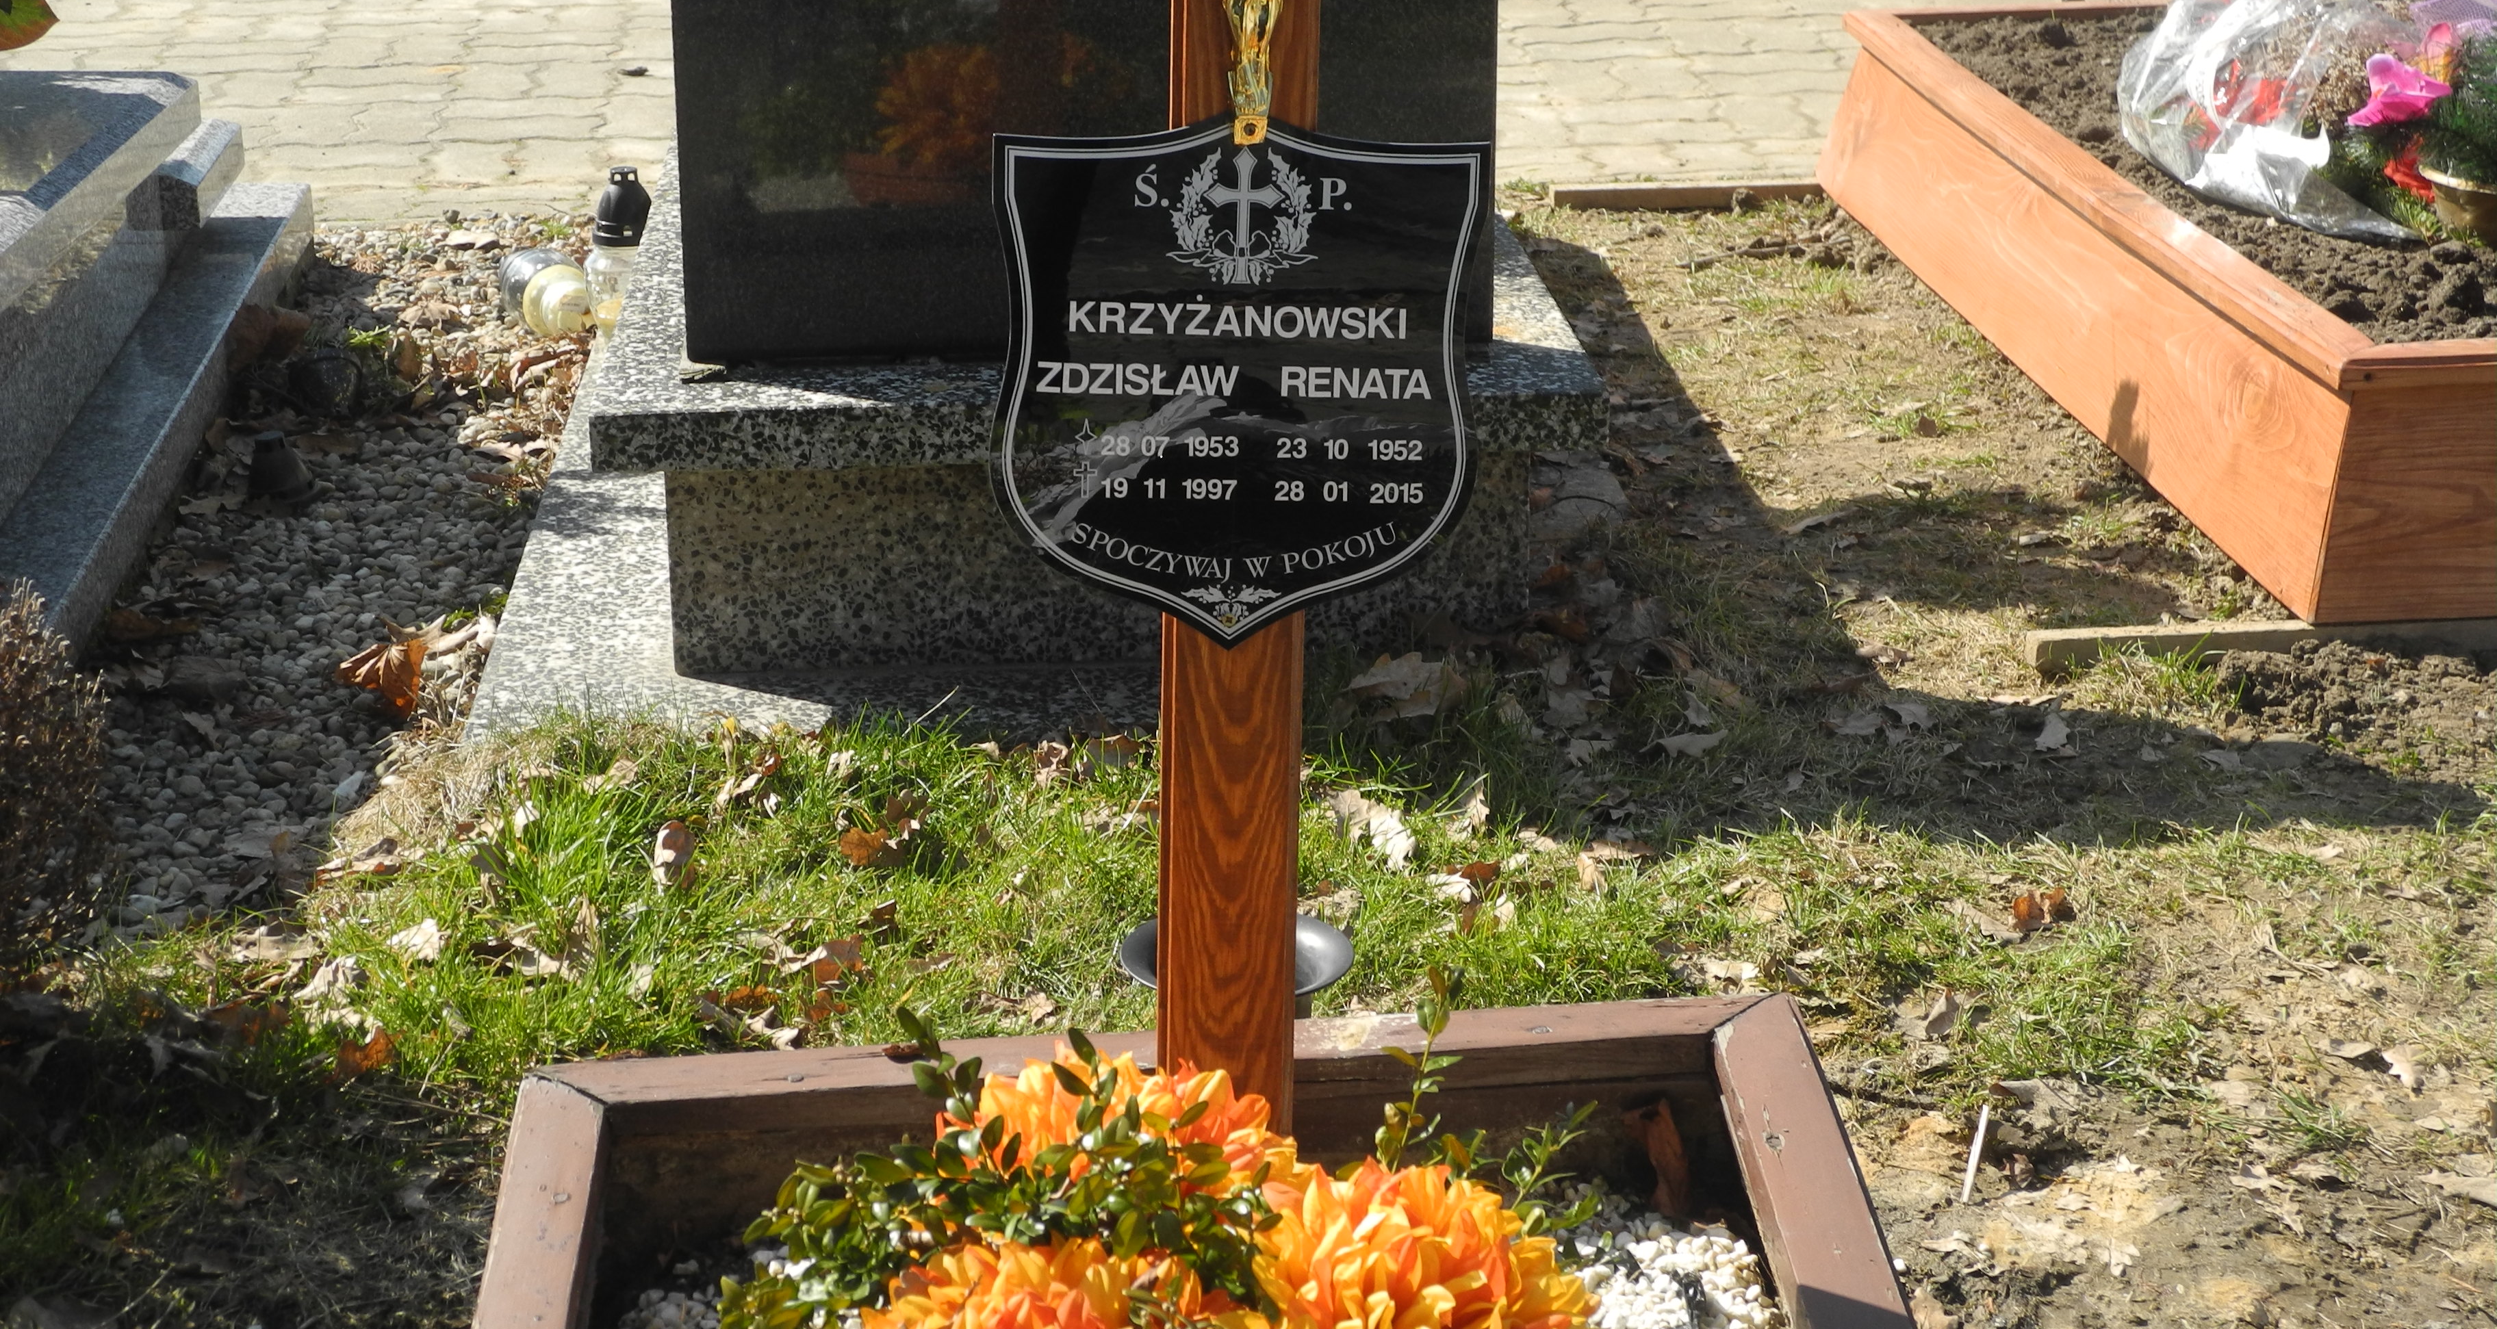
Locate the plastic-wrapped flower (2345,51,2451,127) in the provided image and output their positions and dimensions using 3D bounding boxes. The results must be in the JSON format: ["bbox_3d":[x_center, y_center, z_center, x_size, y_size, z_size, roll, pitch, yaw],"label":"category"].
[{"bbox_3d":[1.086,-0.543,4.156,0.090,0.065,0.075,10,19,31],"label":"plastic-wrapped flower"}]

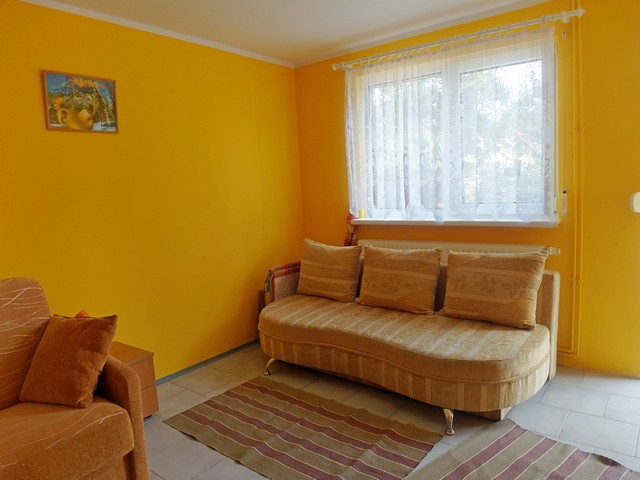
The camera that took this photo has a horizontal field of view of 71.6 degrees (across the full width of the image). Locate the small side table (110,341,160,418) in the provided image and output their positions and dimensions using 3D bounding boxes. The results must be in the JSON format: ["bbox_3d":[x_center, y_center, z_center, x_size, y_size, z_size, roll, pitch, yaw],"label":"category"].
[{"bbox_3d":[-1.317,0.933,2.729,0.428,0.414,0.435,2,9,38],"label":"small side table"}]

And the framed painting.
[{"bbox_3d":[-1.477,-0.852,2.781,0.025,0.346,0.442,2,9,38],"label":"framed painting"}]

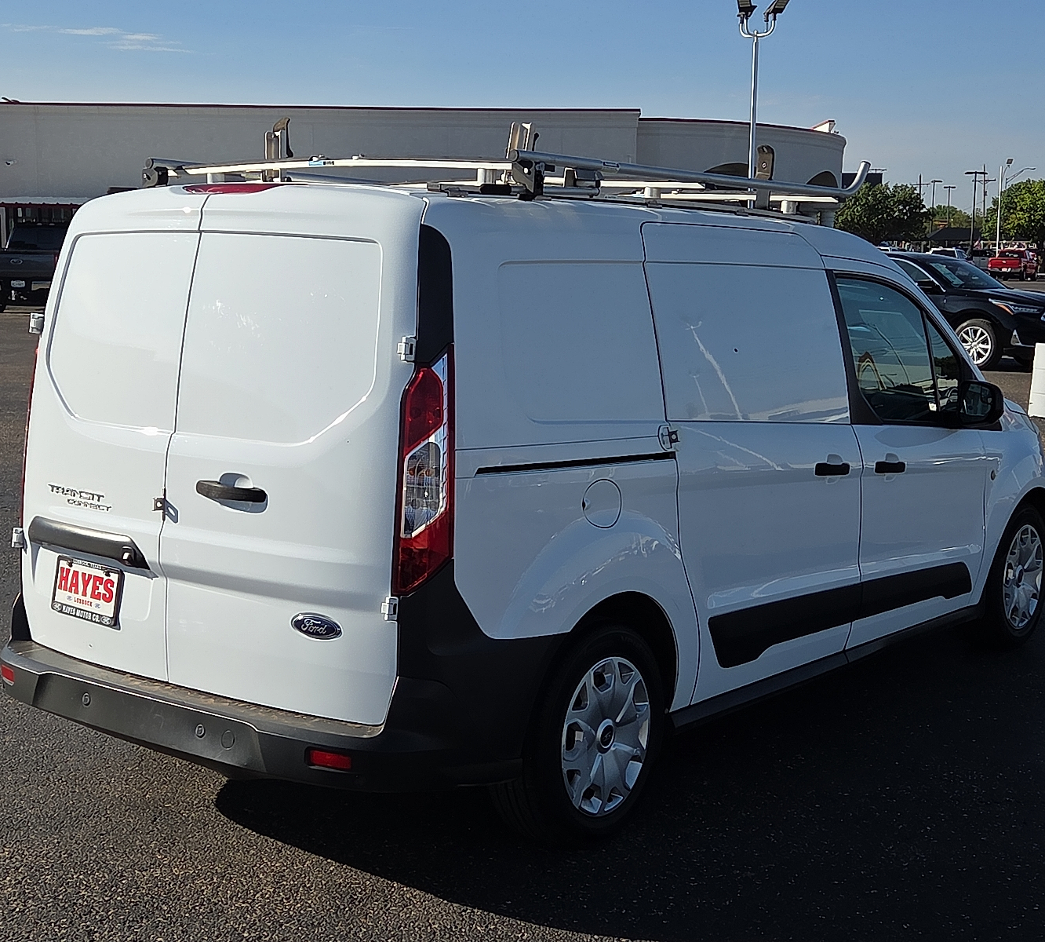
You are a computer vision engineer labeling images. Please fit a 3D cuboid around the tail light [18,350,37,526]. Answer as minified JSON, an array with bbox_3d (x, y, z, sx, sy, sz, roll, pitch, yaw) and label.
[{"bbox_3d":[-1.482,-0.136,4.848,0.150,0.600,0.140,6,9,37],"label":"tail light"}]

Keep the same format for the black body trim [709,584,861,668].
[{"bbox_3d":[0.818,0.458,5.037,0.045,0.185,0.985,6,7,37],"label":"black body trim"}]

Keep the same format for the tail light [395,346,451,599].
[{"bbox_3d":[-0.220,-0.004,3.797,0.140,0.590,0.145,5,5,23],"label":"tail light"}]

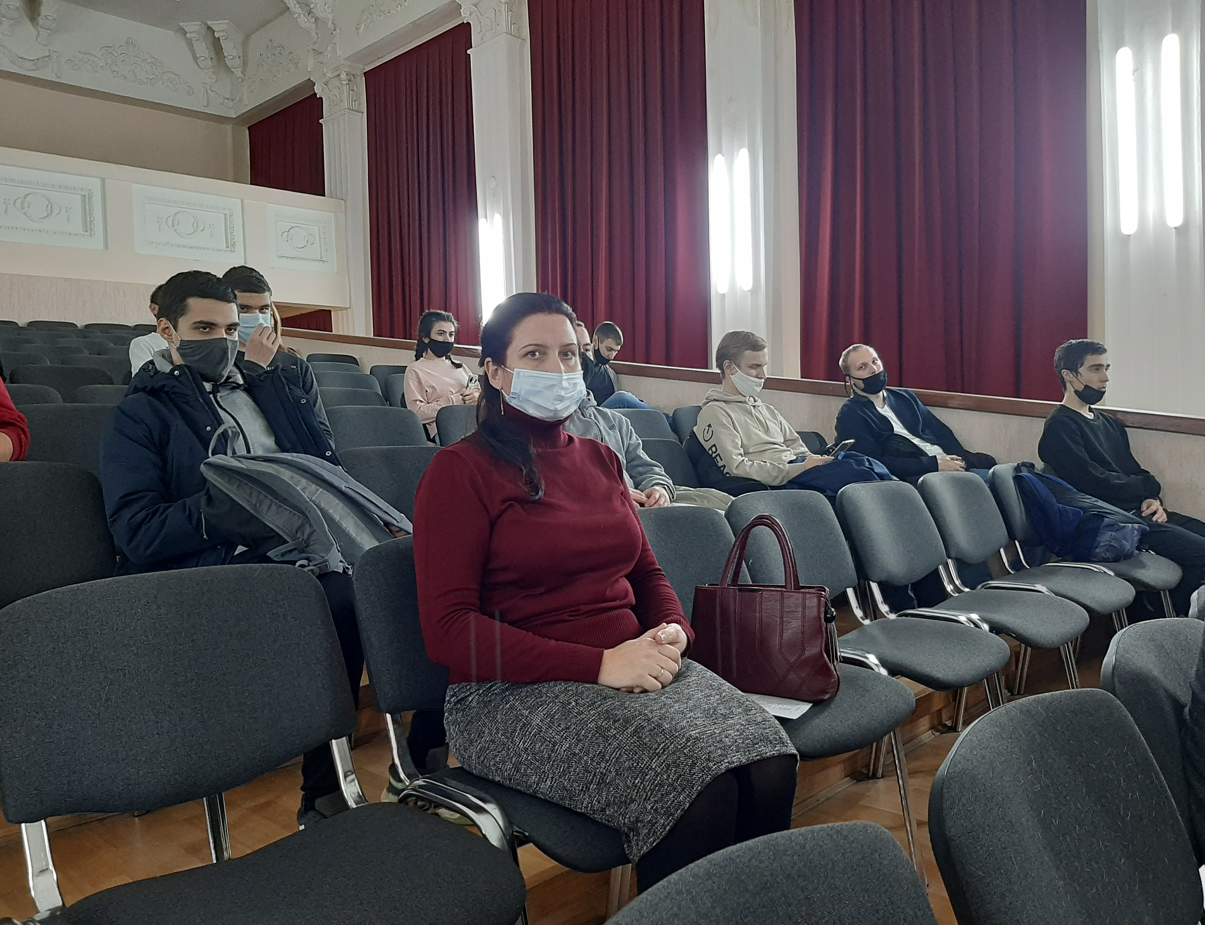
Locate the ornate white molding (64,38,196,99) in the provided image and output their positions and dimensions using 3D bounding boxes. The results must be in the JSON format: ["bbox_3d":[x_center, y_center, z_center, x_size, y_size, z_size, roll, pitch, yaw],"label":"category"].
[{"bbox_3d":[-6.605,-5.652,13.534,0.100,0.610,1.740,8,9,43],"label":"ornate white molding"}]

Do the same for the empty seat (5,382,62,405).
[{"bbox_3d":[-2.246,0.086,3.723,0.600,0.820,0.530,0,3,44],"label":"empty seat"}]

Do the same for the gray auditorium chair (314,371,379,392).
[{"bbox_3d":[-1.429,-0.160,5.917,0.561,0.820,0.535,1,3,44],"label":"gray auditorium chair"}]

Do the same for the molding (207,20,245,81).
[{"bbox_3d":[-5.520,-6.058,14.151,0.330,0.550,0.750,-2,2,-1],"label":"molding"}]

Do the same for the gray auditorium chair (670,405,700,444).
[{"bbox_3d":[0.720,0.068,5.303,0.600,0.820,0.530,0,3,44],"label":"gray auditorium chair"}]

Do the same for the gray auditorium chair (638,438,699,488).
[{"bbox_3d":[0.345,0.311,3.531,0.580,0.820,0.540,1,4,44],"label":"gray auditorium chair"}]

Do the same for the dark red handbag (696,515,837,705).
[{"bbox_3d":[0.344,0.283,2.033,0.290,0.365,0.140,-1,3,20],"label":"dark red handbag"}]

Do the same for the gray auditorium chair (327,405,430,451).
[{"bbox_3d":[-0.759,0.177,3.827,0.580,0.820,0.540,1,4,44],"label":"gray auditorium chair"}]

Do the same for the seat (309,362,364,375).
[{"bbox_3d":[-1.795,-0.342,6.957,0.600,0.820,0.530,0,3,44],"label":"seat"}]

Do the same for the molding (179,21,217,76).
[{"bbox_3d":[-5.971,-6.092,14.300,0.320,0.570,0.700,-1,2,0],"label":"molding"}]

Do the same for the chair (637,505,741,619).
[{"bbox_3d":[0.299,0.514,2.039,0.561,0.820,0.535,1,3,44],"label":"chair"}]

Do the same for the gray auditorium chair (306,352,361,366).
[{"bbox_3d":[-2.079,-0.493,7.854,0.580,0.820,0.540,1,4,44],"label":"gray auditorium chair"}]

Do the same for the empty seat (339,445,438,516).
[{"bbox_3d":[-0.436,0.357,2.785,0.580,0.820,0.540,1,4,44],"label":"empty seat"}]

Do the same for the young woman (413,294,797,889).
[{"bbox_3d":[0.018,0.329,1.573,0.680,1.255,0.520,1,4,44],"label":"young woman"}]

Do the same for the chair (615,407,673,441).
[{"bbox_3d":[0.351,0.095,4.920,0.600,0.820,0.530,0,3,44],"label":"chair"}]

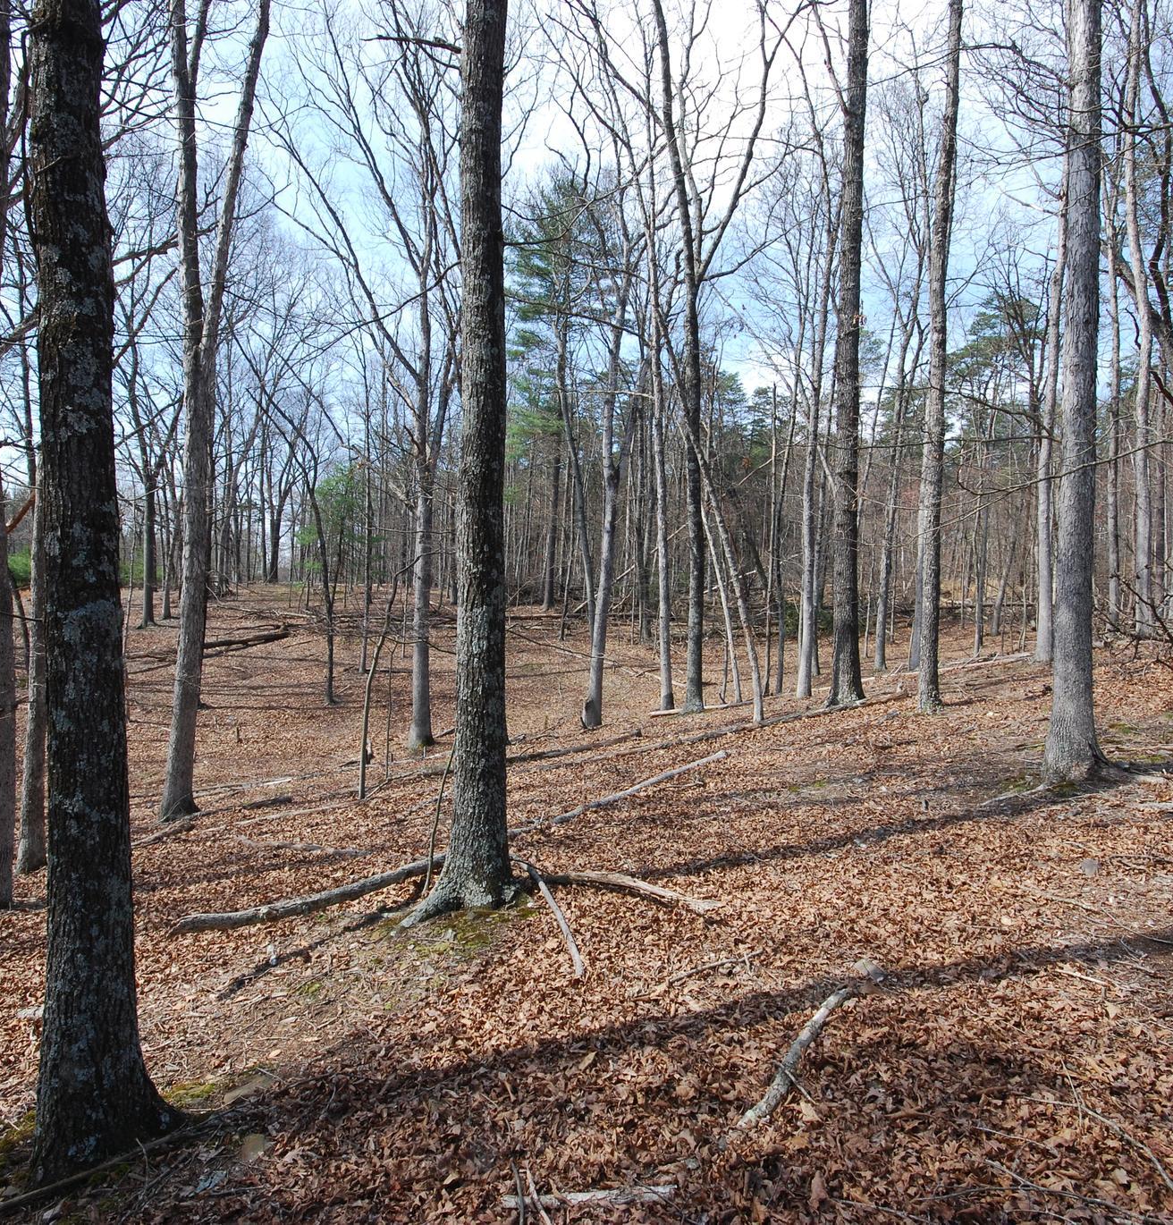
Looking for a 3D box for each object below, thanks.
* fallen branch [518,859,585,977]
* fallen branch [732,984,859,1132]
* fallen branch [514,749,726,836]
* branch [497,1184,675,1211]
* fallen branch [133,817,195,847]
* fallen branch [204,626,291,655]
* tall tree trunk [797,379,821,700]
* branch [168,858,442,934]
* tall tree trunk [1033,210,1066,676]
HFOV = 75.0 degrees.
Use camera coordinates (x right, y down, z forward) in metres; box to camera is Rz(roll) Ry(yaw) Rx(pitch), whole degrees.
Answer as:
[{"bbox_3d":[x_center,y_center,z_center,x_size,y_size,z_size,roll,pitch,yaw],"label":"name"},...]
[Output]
[{"bbox_3d":[-0.202,1.528,3.995,0.085,0.050,1.569,-6,2,-14],"label":"fallen branch"},{"bbox_3d":[0.726,1.472,2.580,0.100,0.050,0.900,-4,2,40],"label":"fallen branch"},{"bbox_3d":[0.383,1.392,6.058,0.115,0.060,2.469,-4,3,45],"label":"fallen branch"},{"bbox_3d":[0.007,1.565,2.054,0.467,0.040,0.047,-6,2,1],"label":"branch"},{"bbox_3d":[-3.410,1.766,6.075,0.120,0.080,0.700,-5,2,19],"label":"fallen branch"},{"bbox_3d":[-8.030,0.655,18.250,0.450,0.320,2.795,1,6,21],"label":"fallen branch"},{"bbox_3d":[2.947,-0.955,10.135,0.230,4.150,0.220,1,2,0],"label":"tall tree trunk"},{"bbox_3d":[-1.555,1.615,4.420,1.552,0.120,0.200,-7,2,-25],"label":"branch"},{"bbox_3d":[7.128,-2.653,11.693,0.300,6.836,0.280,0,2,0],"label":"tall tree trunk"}]

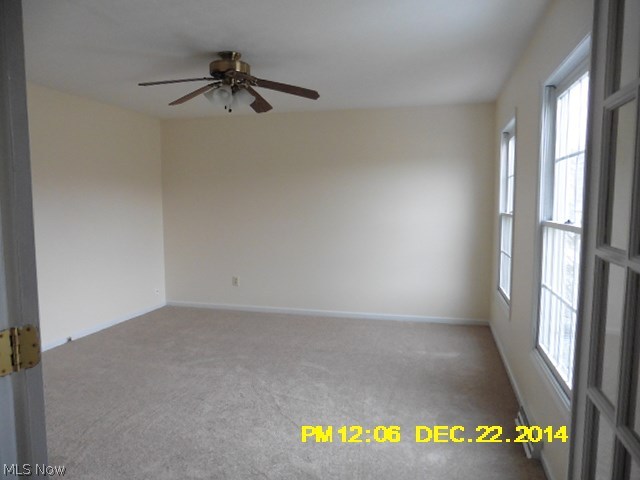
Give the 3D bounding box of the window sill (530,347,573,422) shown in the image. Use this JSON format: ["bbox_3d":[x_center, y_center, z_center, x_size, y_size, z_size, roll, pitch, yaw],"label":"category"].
[{"bbox_3d":[1.155,0.684,2.235,0.060,0.065,0.880,1,5,15],"label":"window sill"}]

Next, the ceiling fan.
[{"bbox_3d":[-0.654,-1.142,3.224,1.280,0.380,1.250,1,5,15],"label":"ceiling fan"}]

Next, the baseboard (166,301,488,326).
[{"bbox_3d":[-0.094,0.881,5.449,4.101,0.080,0.020,1,5,15],"label":"baseboard"}]

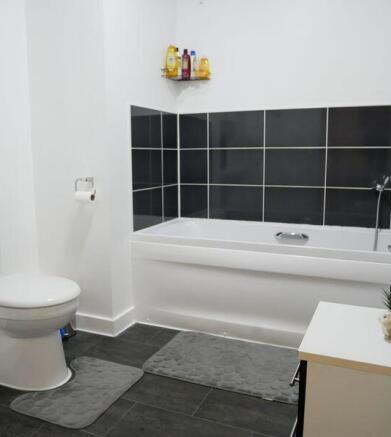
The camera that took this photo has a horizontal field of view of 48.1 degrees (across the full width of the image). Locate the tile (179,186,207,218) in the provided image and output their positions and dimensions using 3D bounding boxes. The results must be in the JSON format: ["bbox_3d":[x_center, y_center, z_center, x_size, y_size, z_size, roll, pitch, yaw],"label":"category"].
[{"bbox_3d":[-0.012,-0.124,3.203,0.233,0.242,0.010,3,9,22],"label":"tile"}]

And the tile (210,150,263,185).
[{"bbox_3d":[0.283,-0.355,3.040,0.399,0.249,0.010,3,9,22],"label":"tile"}]

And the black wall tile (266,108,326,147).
[{"bbox_3d":[0.654,-0.581,2.853,0.399,0.244,0.010,3,9,22],"label":"black wall tile"}]

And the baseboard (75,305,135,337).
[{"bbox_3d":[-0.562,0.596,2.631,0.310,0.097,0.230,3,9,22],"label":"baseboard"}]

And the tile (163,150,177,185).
[{"bbox_3d":[-0.173,-0.358,3.074,0.010,0.249,0.267,3,9,22],"label":"tile"}]

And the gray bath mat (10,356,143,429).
[{"bbox_3d":[-0.507,0.745,1.936,0.402,0.018,0.502,3,9,22],"label":"gray bath mat"}]

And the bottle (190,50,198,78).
[{"bbox_3d":[-0.006,-1.039,2.956,0.050,0.186,0.038,-1,9,-8],"label":"bottle"}]

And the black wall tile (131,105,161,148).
[{"bbox_3d":[-0.301,-0.558,2.731,0.010,0.244,0.397,3,9,22],"label":"black wall tile"}]

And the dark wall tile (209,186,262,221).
[{"bbox_3d":[0.284,-0.108,3.083,0.400,0.242,0.010,3,9,22],"label":"dark wall tile"}]

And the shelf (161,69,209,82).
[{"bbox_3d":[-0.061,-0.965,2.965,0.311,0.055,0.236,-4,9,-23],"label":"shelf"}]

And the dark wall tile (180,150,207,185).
[{"bbox_3d":[-0.010,-0.371,3.157,0.227,0.249,0.010,3,9,22],"label":"dark wall tile"}]

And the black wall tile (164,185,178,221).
[{"bbox_3d":[-0.176,-0.112,3.126,0.010,0.242,0.256,3,9,22],"label":"black wall tile"}]

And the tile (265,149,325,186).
[{"bbox_3d":[0.655,-0.333,2.896,0.400,0.249,0.010,3,9,22],"label":"tile"}]

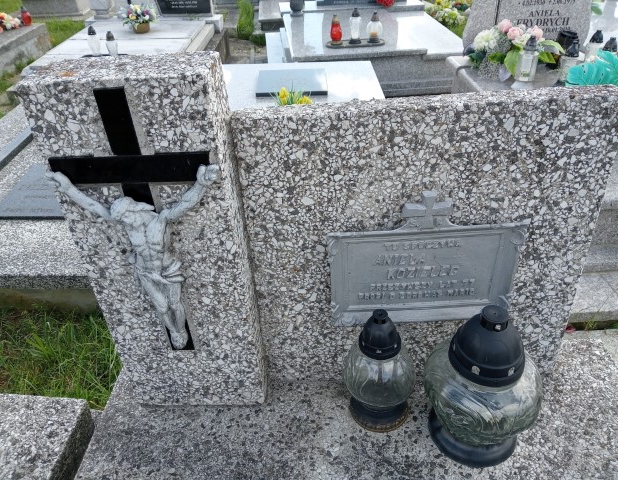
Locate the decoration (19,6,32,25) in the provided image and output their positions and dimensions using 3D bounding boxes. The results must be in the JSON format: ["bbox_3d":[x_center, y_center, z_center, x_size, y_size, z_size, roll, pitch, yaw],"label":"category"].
[{"bbox_3d":[-2.934,-2.310,5.329,0.100,0.183,0.100,-1,34,3],"label":"decoration"}]

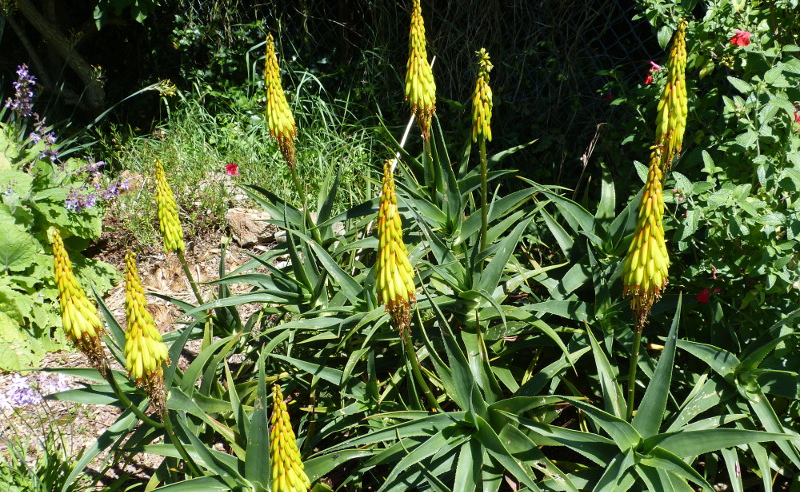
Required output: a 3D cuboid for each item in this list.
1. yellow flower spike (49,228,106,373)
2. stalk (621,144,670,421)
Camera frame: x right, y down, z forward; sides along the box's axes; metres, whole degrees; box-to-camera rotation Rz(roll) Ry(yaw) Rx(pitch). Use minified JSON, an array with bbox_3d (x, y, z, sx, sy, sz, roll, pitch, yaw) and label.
[{"bbox_3d":[-0.559,0.100,1.700,0.066,0.278,0.064,-7,24,3],"label":"yellow flower spike"},{"bbox_3d":[0.395,0.071,1.560,0.076,0.487,0.074,-2,24,1],"label":"stalk"}]

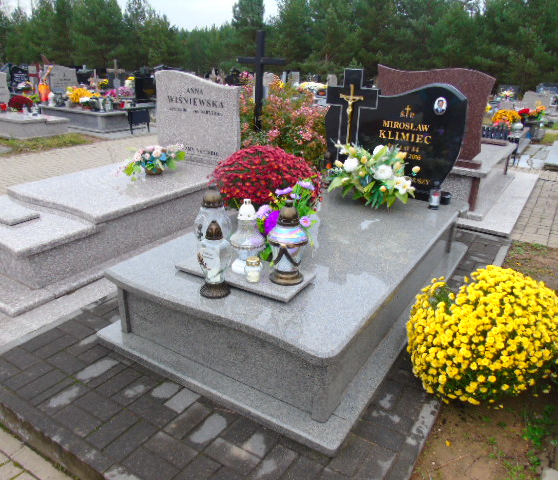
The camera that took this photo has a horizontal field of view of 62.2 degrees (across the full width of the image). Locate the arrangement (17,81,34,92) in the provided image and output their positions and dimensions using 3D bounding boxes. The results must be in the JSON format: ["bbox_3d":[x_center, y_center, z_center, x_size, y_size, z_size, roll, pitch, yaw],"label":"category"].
[{"bbox_3d":[-5.559,-3.342,10.096,0.360,0.310,0.420,15,26,29],"label":"arrangement"}]

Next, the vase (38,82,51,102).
[{"bbox_3d":[-4.868,-3.048,9.595,0.260,0.410,0.260,15,25,28],"label":"vase"}]

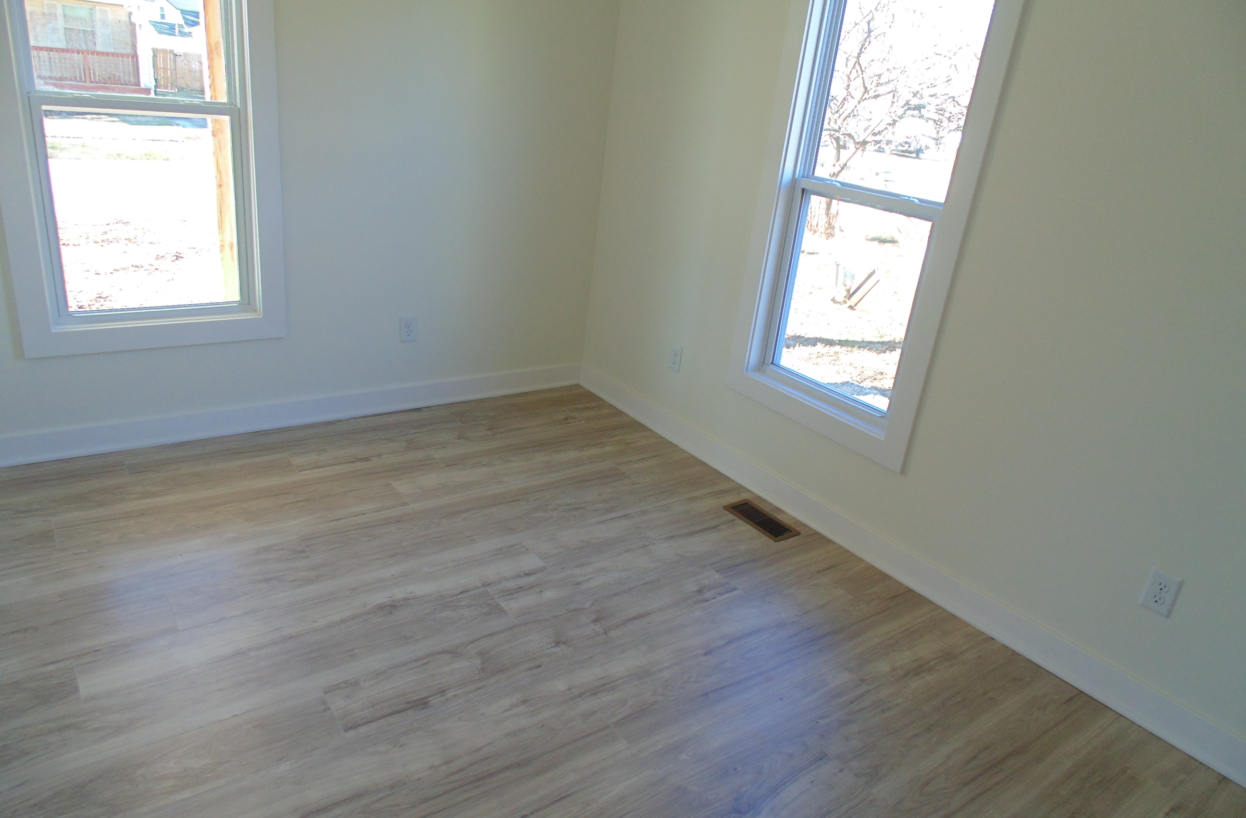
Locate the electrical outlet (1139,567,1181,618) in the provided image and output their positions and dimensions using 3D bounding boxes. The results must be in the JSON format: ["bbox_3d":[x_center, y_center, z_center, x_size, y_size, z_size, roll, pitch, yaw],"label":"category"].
[{"bbox_3d":[1.410,0.482,2.076,0.008,0.116,0.072,-10,27,-36],"label":"electrical outlet"}]

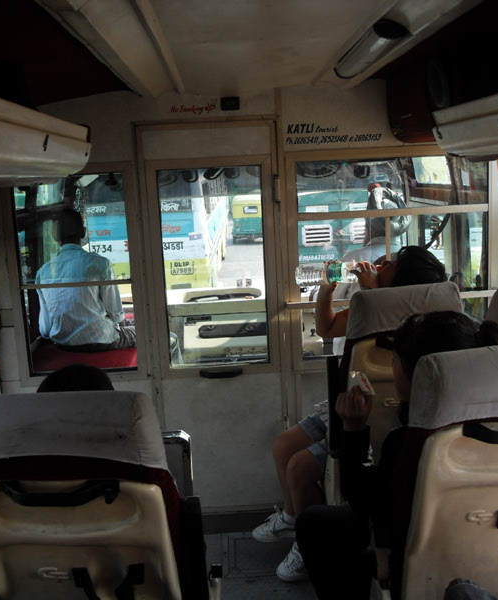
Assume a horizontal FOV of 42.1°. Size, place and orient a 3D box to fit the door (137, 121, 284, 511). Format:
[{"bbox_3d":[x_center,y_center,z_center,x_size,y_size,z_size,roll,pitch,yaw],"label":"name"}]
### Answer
[{"bbox_3d":[-0.137,0.110,2.789,0.570,1.710,0.060,-3,11,-2],"label":"door"}]

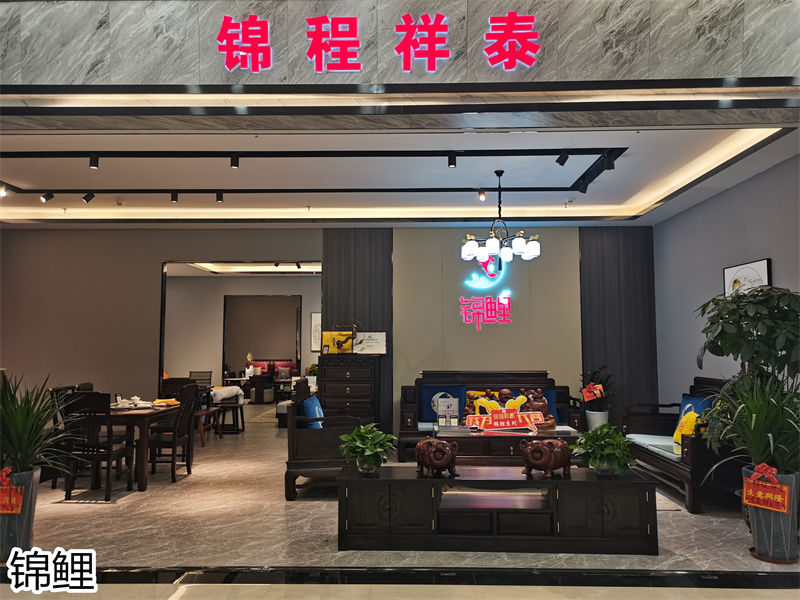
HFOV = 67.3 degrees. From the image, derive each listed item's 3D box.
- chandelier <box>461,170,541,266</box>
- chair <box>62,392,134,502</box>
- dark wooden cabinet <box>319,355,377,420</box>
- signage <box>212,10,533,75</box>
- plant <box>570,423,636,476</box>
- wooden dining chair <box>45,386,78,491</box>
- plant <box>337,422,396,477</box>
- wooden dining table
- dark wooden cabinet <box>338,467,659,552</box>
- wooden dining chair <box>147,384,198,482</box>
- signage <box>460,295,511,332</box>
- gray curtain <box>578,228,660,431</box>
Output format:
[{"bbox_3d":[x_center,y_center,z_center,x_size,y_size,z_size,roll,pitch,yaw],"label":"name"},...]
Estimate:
[{"bbox_3d":[1.037,-0.830,6.259,0.830,1.050,0.820,0,-4,1],"label":"chandelier"},{"bbox_3d":[-2.934,1.408,5.911,0.460,1.005,0.510,0,-4,4],"label":"chair"},{"bbox_3d":[-0.677,1.407,7.991,0.740,1.300,0.460,0,-4,1],"label":"dark wooden cabinet"},{"bbox_3d":[-0.143,-1.666,3.890,2.100,0.410,0.060,0,-4,1],"label":"signage"},{"bbox_3d":[1.539,1.131,4.545,0.480,0.400,0.450,0,-4,0],"label":"plant"},{"bbox_3d":[-3.320,1.424,6.364,0.480,1.010,0.480,0,-4,-1],"label":"wooden dining chair"},{"bbox_3d":[-0.249,1.130,4.580,0.440,0.370,0.420,0,-4,1],"label":"plant"},{"bbox_3d":[-2.910,1.568,6.625,0.840,0.760,1.400,0,-4,0],"label":"wooden dining table"},{"bbox_3d":[0.698,1.567,4.531,2.270,0.505,0.480,0,-4,1],"label":"dark wooden cabinet"},{"bbox_3d":[-2.576,1.460,6.641,0.510,1.000,0.450,0,-4,4],"label":"wooden dining chair"},{"bbox_3d":[1.154,0.180,8.089,0.673,0.500,0.050,0,-4,1],"label":"signage"},{"bbox_3d":[2.928,0.520,8.012,1.006,3.049,0.080,0,-4,1],"label":"gray curtain"}]

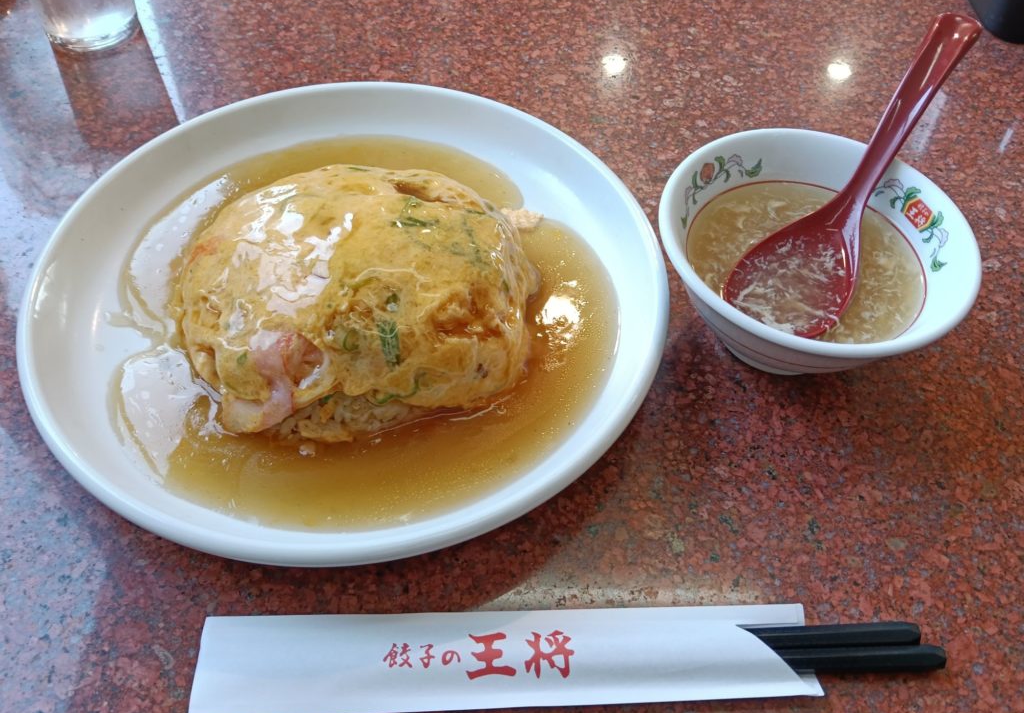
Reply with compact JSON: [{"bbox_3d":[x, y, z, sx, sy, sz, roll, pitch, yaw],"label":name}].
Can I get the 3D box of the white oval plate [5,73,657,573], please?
[{"bbox_3d":[-0.060,-0.025,0.318,0.239,0.033,0.239,1,53,-2],"label":"white oval plate"}]

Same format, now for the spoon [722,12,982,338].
[{"bbox_3d":[0.138,-0.067,0.318,0.044,0.032,0.159,30,78,18],"label":"spoon"}]

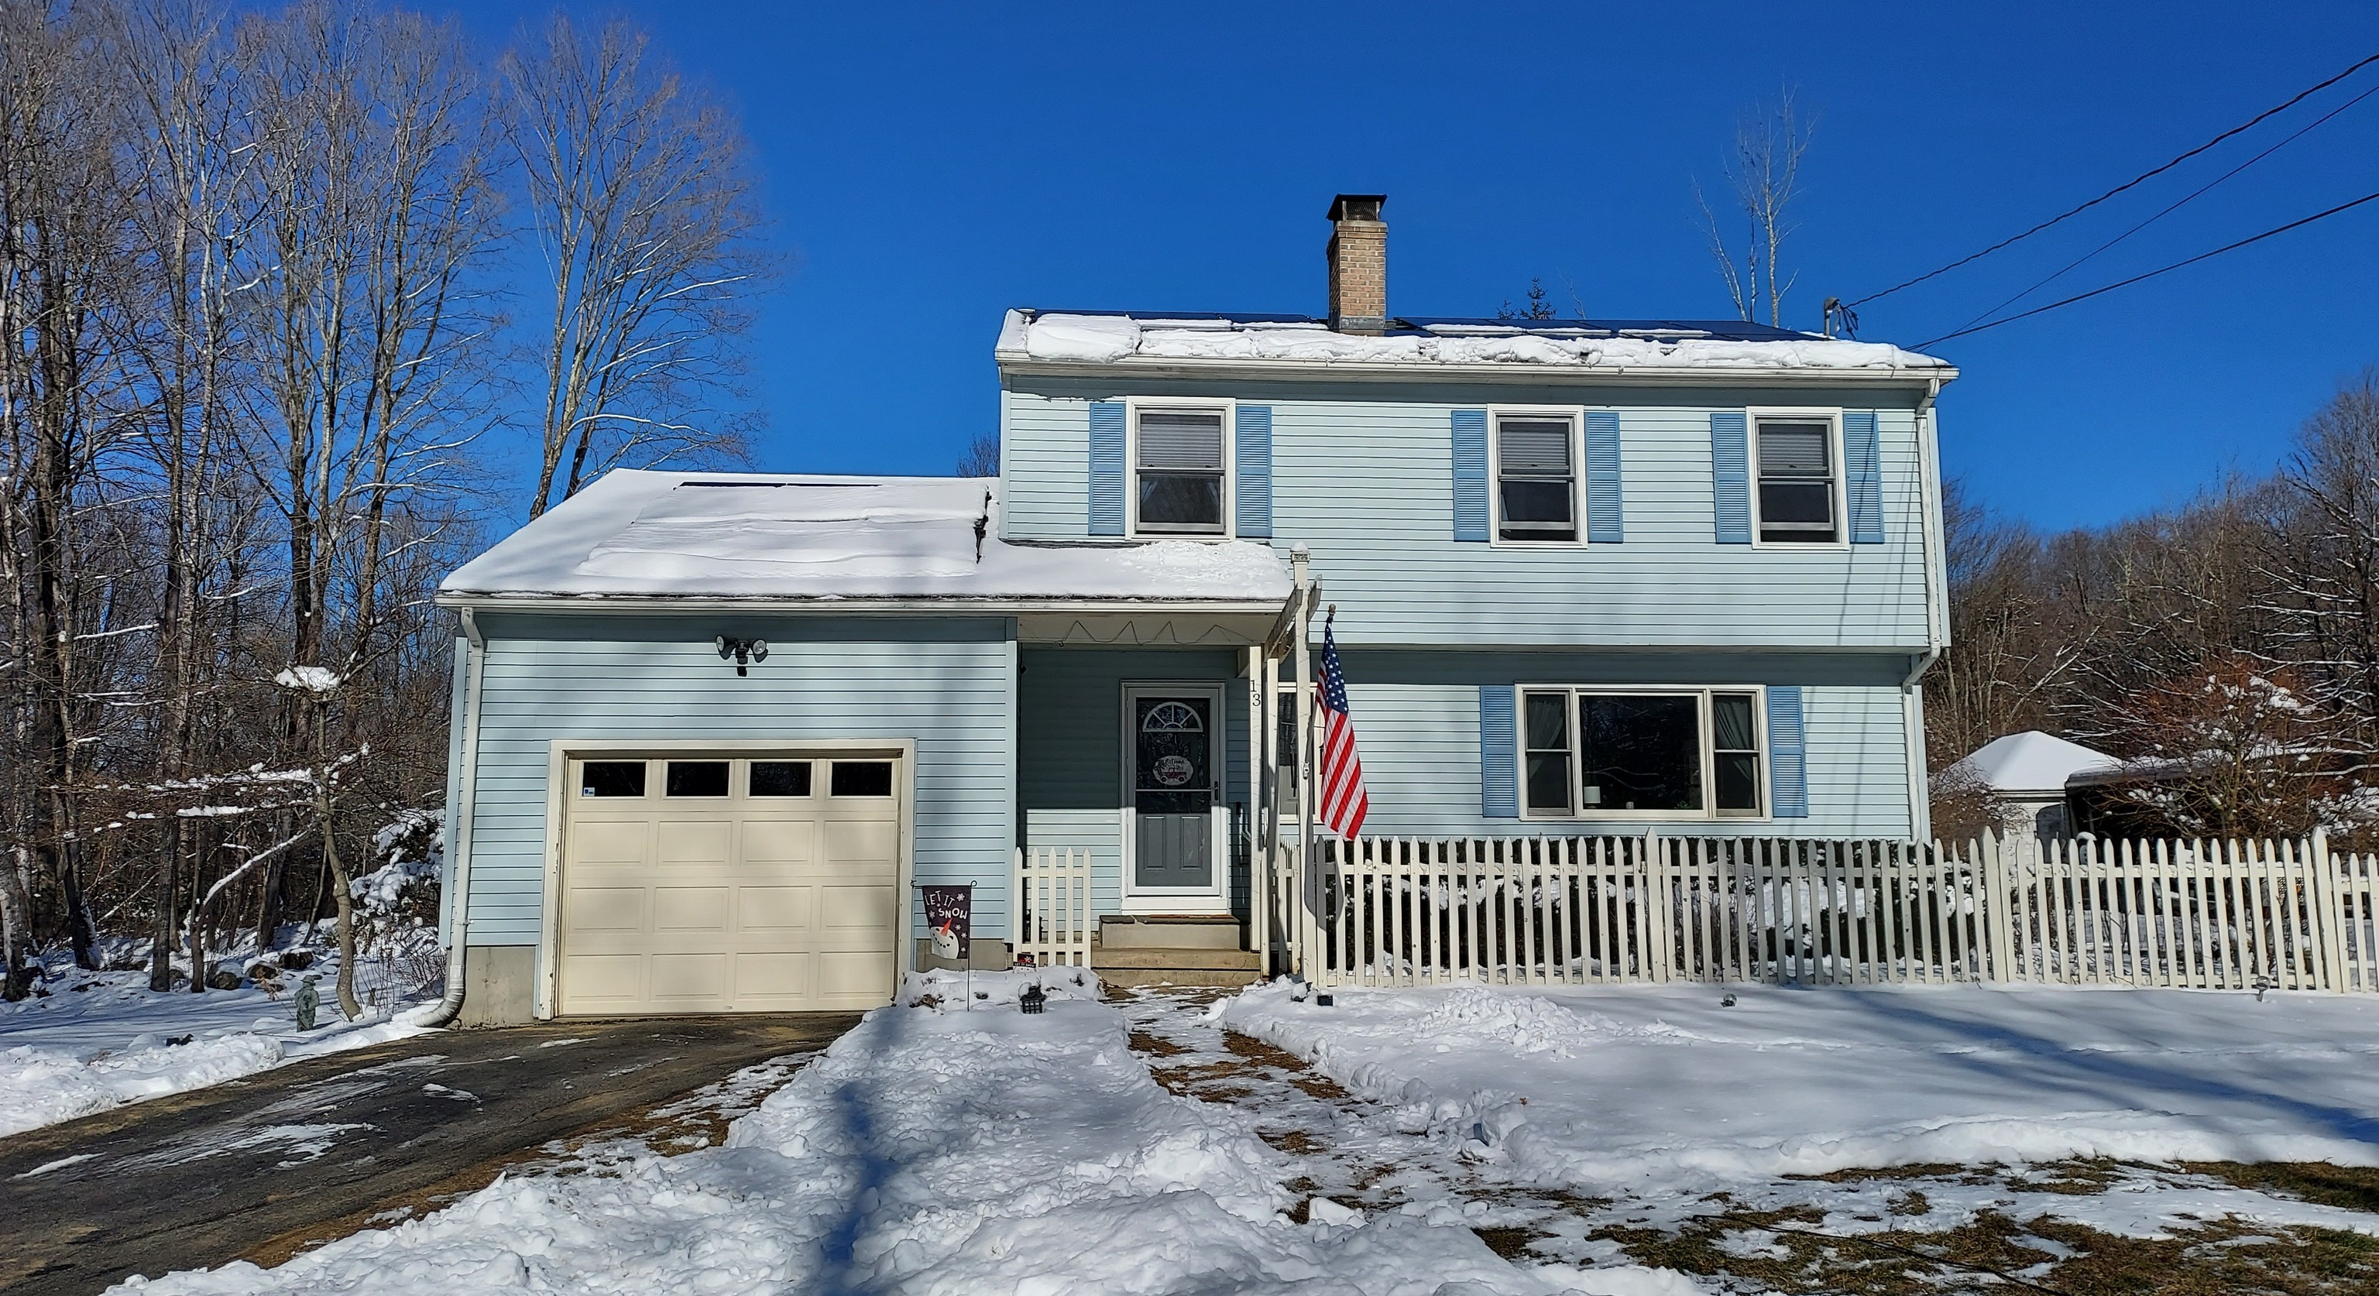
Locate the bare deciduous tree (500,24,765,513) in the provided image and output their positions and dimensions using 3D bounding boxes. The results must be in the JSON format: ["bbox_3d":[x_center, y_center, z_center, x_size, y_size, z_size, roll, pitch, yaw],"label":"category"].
[{"bbox_3d":[-10.327,-3.534,30.615,4.989,17.455,5.200,0,-8,-4],"label":"bare deciduous tree"}]

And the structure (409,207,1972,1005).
[{"bbox_3d":[0.507,-0.742,18.761,13.900,8.890,10.000,0,-8,-4],"label":"structure"}]

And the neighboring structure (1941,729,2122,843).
[{"bbox_3d":[20.898,4.225,41.741,5.022,4.132,6.679,0,-8,-4],"label":"neighboring structure"}]

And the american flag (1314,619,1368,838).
[{"bbox_3d":[1.054,0.558,11.384,0.353,1.504,0.400,0,-8,-4],"label":"american flag"}]

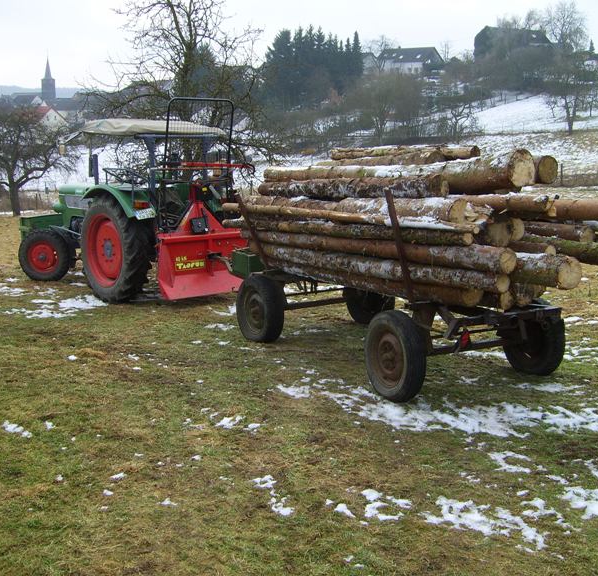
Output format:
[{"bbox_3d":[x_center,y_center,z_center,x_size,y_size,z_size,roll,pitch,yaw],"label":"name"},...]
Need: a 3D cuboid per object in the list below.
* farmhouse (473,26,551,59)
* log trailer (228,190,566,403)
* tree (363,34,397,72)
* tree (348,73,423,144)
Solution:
[{"bbox_3d":[41.783,-47.654,165.000,12.500,7.600,9.000,-4,10,-23],"label":"farmhouse"},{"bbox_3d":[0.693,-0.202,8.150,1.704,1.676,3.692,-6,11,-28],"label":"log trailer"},{"bbox_3d":[14.983,-43.112,155.000,6.251,6.986,5.938,1,9,5],"label":"tree"},{"bbox_3d":[7.387,-15.329,72.000,6.490,6.149,6.166,1,9,6],"label":"tree"}]

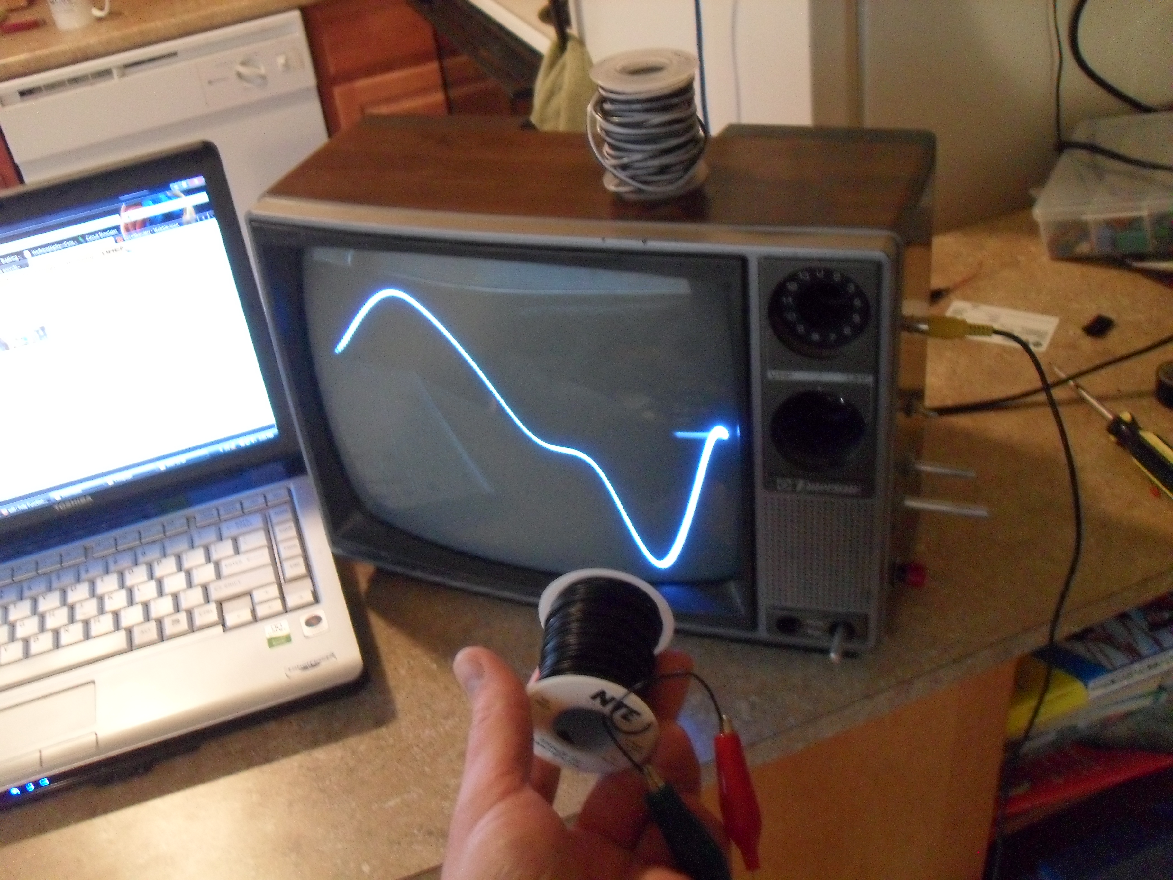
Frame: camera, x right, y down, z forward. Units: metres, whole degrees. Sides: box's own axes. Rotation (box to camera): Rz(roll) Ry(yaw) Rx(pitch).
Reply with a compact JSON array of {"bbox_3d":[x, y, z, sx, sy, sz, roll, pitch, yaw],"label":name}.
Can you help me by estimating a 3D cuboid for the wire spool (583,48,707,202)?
[{"bbox_3d":[0.036,-0.178,0.668,0.063,0.064,0.062,-7,35,0],"label":"wire spool"}]

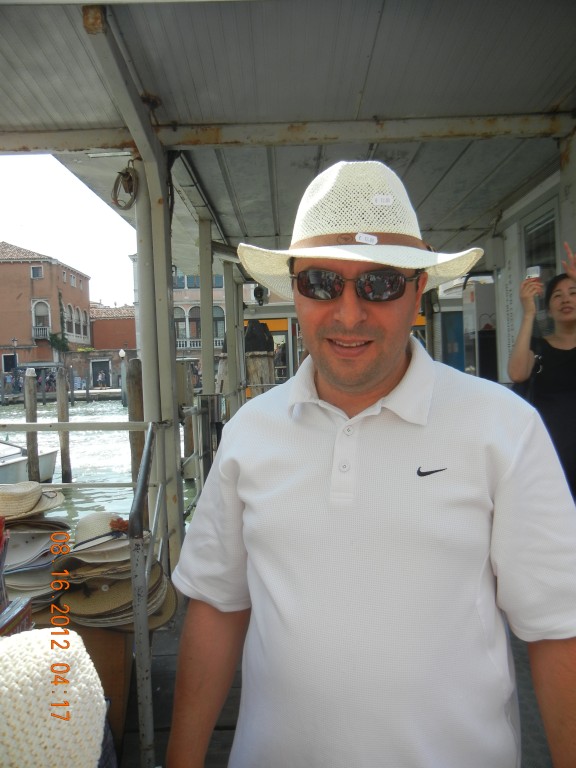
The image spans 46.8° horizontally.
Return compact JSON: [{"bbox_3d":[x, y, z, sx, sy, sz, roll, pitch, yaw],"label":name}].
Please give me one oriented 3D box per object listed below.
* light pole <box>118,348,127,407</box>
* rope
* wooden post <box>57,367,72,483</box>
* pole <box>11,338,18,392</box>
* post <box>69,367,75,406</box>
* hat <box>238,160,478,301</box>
[{"bbox_3d":[-11.189,-0.440,45.000,0.420,3.900,0.420,-1,1,0],"label":"light pole"},{"bbox_3d":[-0.872,-1.059,3.550,0.145,0.265,0.090,-1,1,-11],"label":"rope"},{"bbox_3d":[-4.758,0.885,14.200,0.240,2.500,0.240,-2,1,0],"label":"wooden post"},{"bbox_3d":[-23.422,-1.584,57.000,0.500,4.600,0.500,-1,1,0],"label":"pole"},{"bbox_3d":[-14.893,0.173,46.000,0.250,2.800,0.250,-1,1,0],"label":"post"},{"bbox_3d":[0.097,-0.212,0.900,0.330,0.160,0.360,1,0,7],"label":"hat"}]

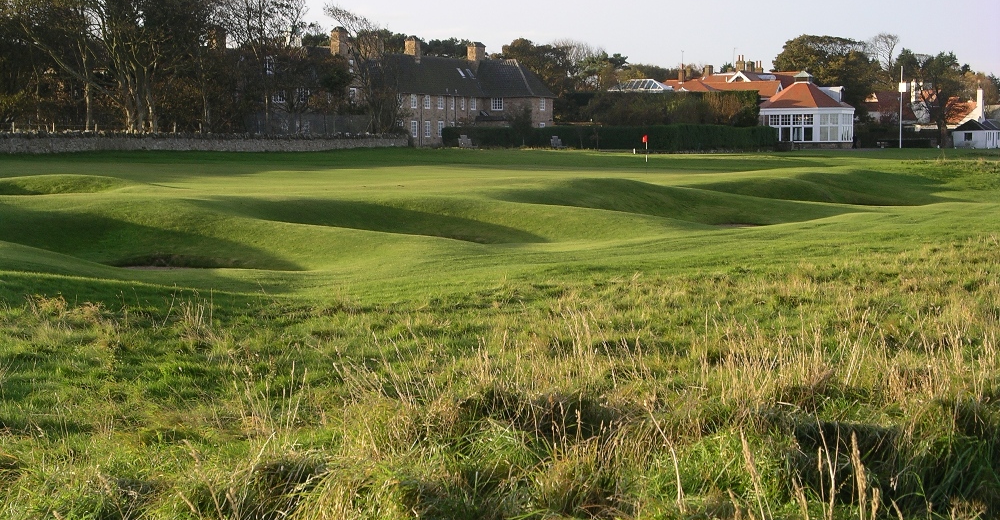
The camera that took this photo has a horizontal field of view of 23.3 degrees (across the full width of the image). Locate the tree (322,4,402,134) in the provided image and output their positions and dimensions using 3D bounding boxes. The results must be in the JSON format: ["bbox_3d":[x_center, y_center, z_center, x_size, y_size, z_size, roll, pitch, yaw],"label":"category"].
[{"bbox_3d":[-13.486,-18.085,237.384,7.530,14.100,7.160,0,3,0],"label":"tree"}]

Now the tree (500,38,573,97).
[{"bbox_3d":[4.543,-20.996,301.319,9.080,13.330,9.080,0,3,0],"label":"tree"}]

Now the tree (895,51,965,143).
[{"bbox_3d":[48.965,-18.455,275.415,7.420,10.920,7.420,0,3,0],"label":"tree"}]

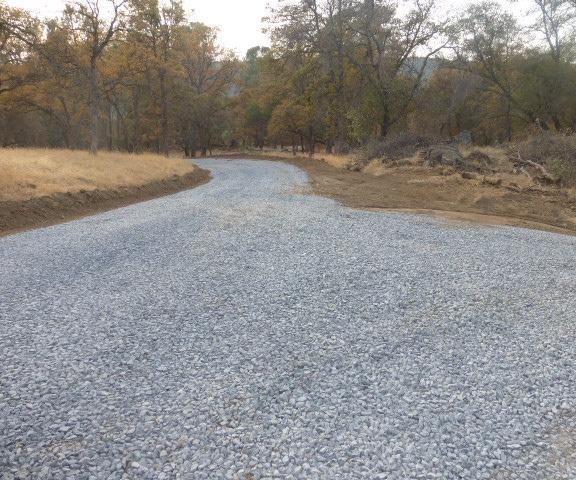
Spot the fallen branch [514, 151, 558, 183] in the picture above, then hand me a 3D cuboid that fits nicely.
[{"bbox_3d":[7.543,-2.220,13.474,1.350,0.880,0.800,9,16,35],"label":"fallen branch"}]

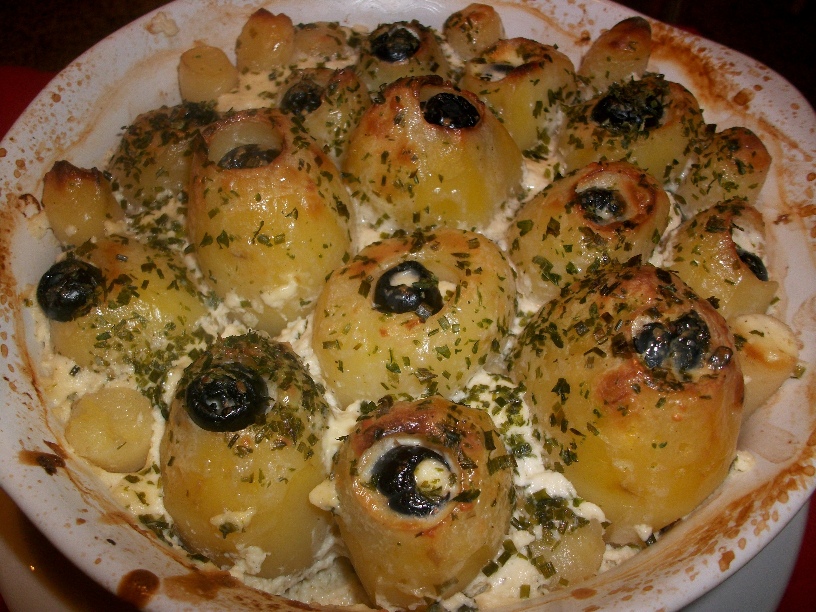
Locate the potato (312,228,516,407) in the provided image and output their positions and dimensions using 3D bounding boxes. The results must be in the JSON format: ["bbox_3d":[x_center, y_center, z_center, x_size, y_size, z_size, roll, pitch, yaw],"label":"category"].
[{"bbox_3d":[0.002,0.004,0.260,0.068,0.058,0.066,0,52,0],"label":"potato"}]

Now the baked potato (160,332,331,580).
[{"bbox_3d":[-0.044,0.043,0.203,0.047,0.074,0.055,2,47,-2],"label":"baked potato"}]

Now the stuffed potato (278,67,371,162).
[{"bbox_3d":[-0.037,-0.084,0.336,0.042,0.047,0.043,-4,55,0],"label":"stuffed potato"}]

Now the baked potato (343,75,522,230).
[{"bbox_3d":[0.010,-0.064,0.308,0.070,0.064,0.068,0,52,0],"label":"baked potato"}]

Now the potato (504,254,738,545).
[{"bbox_3d":[0.061,0.029,0.214,0.063,0.081,0.068,2,47,-2],"label":"potato"}]

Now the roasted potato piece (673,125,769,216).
[{"bbox_3d":[0.129,-0.054,0.302,0.033,0.040,0.033,-4,55,0],"label":"roasted potato piece"}]

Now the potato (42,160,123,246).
[{"bbox_3d":[-0.129,-0.040,0.290,0.029,0.037,0.029,0,52,0],"label":"potato"}]

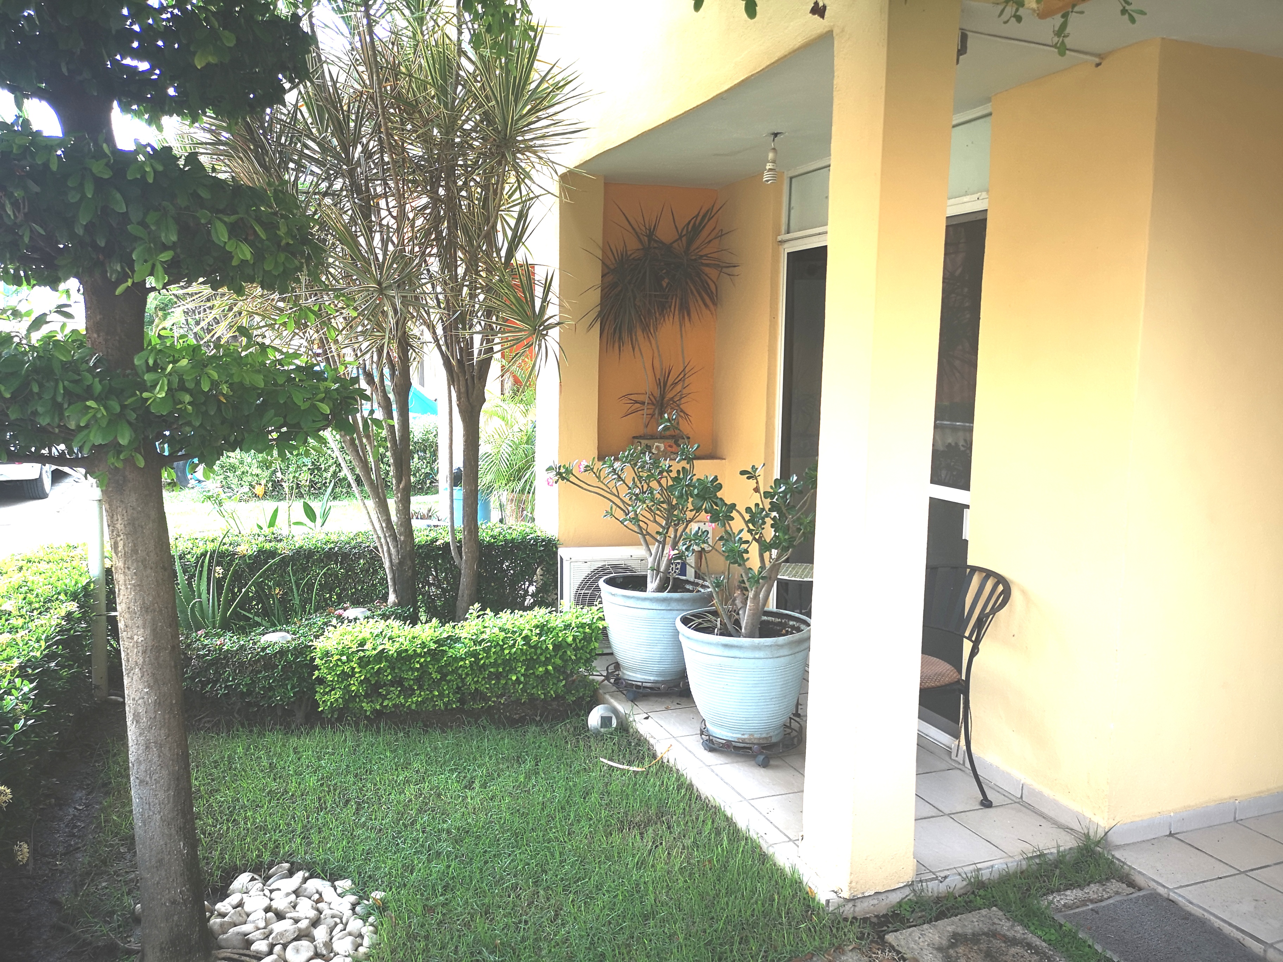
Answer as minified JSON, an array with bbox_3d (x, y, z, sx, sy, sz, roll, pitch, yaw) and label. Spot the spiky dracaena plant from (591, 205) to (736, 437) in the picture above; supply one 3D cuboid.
[{"bbox_3d":[0.088,-0.803,5.582,0.830,1.414,0.520,-2,7,-21],"label":"spiky dracaena plant"}]

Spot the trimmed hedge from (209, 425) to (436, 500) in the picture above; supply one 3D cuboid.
[{"bbox_3d":[-3.813,-0.299,12.089,2.500,0.864,0.750,-2,7,-21],"label":"trimmed hedge"}]

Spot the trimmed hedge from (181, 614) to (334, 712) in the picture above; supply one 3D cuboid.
[{"bbox_3d":[-1.900,0.900,4.840,0.900,0.300,0.550,-2,7,-21],"label":"trimmed hedge"}]

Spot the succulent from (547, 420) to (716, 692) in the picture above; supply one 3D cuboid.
[{"bbox_3d":[-0.016,0.332,4.714,0.770,1.206,0.700,1,7,0],"label":"succulent"}]

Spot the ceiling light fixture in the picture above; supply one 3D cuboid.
[{"bbox_3d":[0.561,-1.378,4.279,0.075,0.216,0.075,1,7,0],"label":"ceiling light fixture"}]

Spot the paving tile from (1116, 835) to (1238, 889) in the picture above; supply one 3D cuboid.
[{"bbox_3d":[1.699,1.228,3.217,0.300,0.011,0.265,-2,7,-21],"label":"paving tile"}]

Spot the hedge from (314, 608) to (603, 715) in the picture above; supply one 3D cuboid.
[{"bbox_3d":[-0.892,0.879,4.904,1.330,0.355,0.420,-2,7,-21],"label":"hedge"}]

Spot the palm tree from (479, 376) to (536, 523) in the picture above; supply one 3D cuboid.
[{"bbox_3d":[-1.196,-0.267,9.581,0.850,1.484,0.850,-2,7,-21],"label":"palm tree"}]

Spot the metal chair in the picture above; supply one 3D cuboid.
[{"bbox_3d":[0.949,0.744,3.621,0.540,0.830,0.470,-3,8,-31],"label":"metal chair"}]

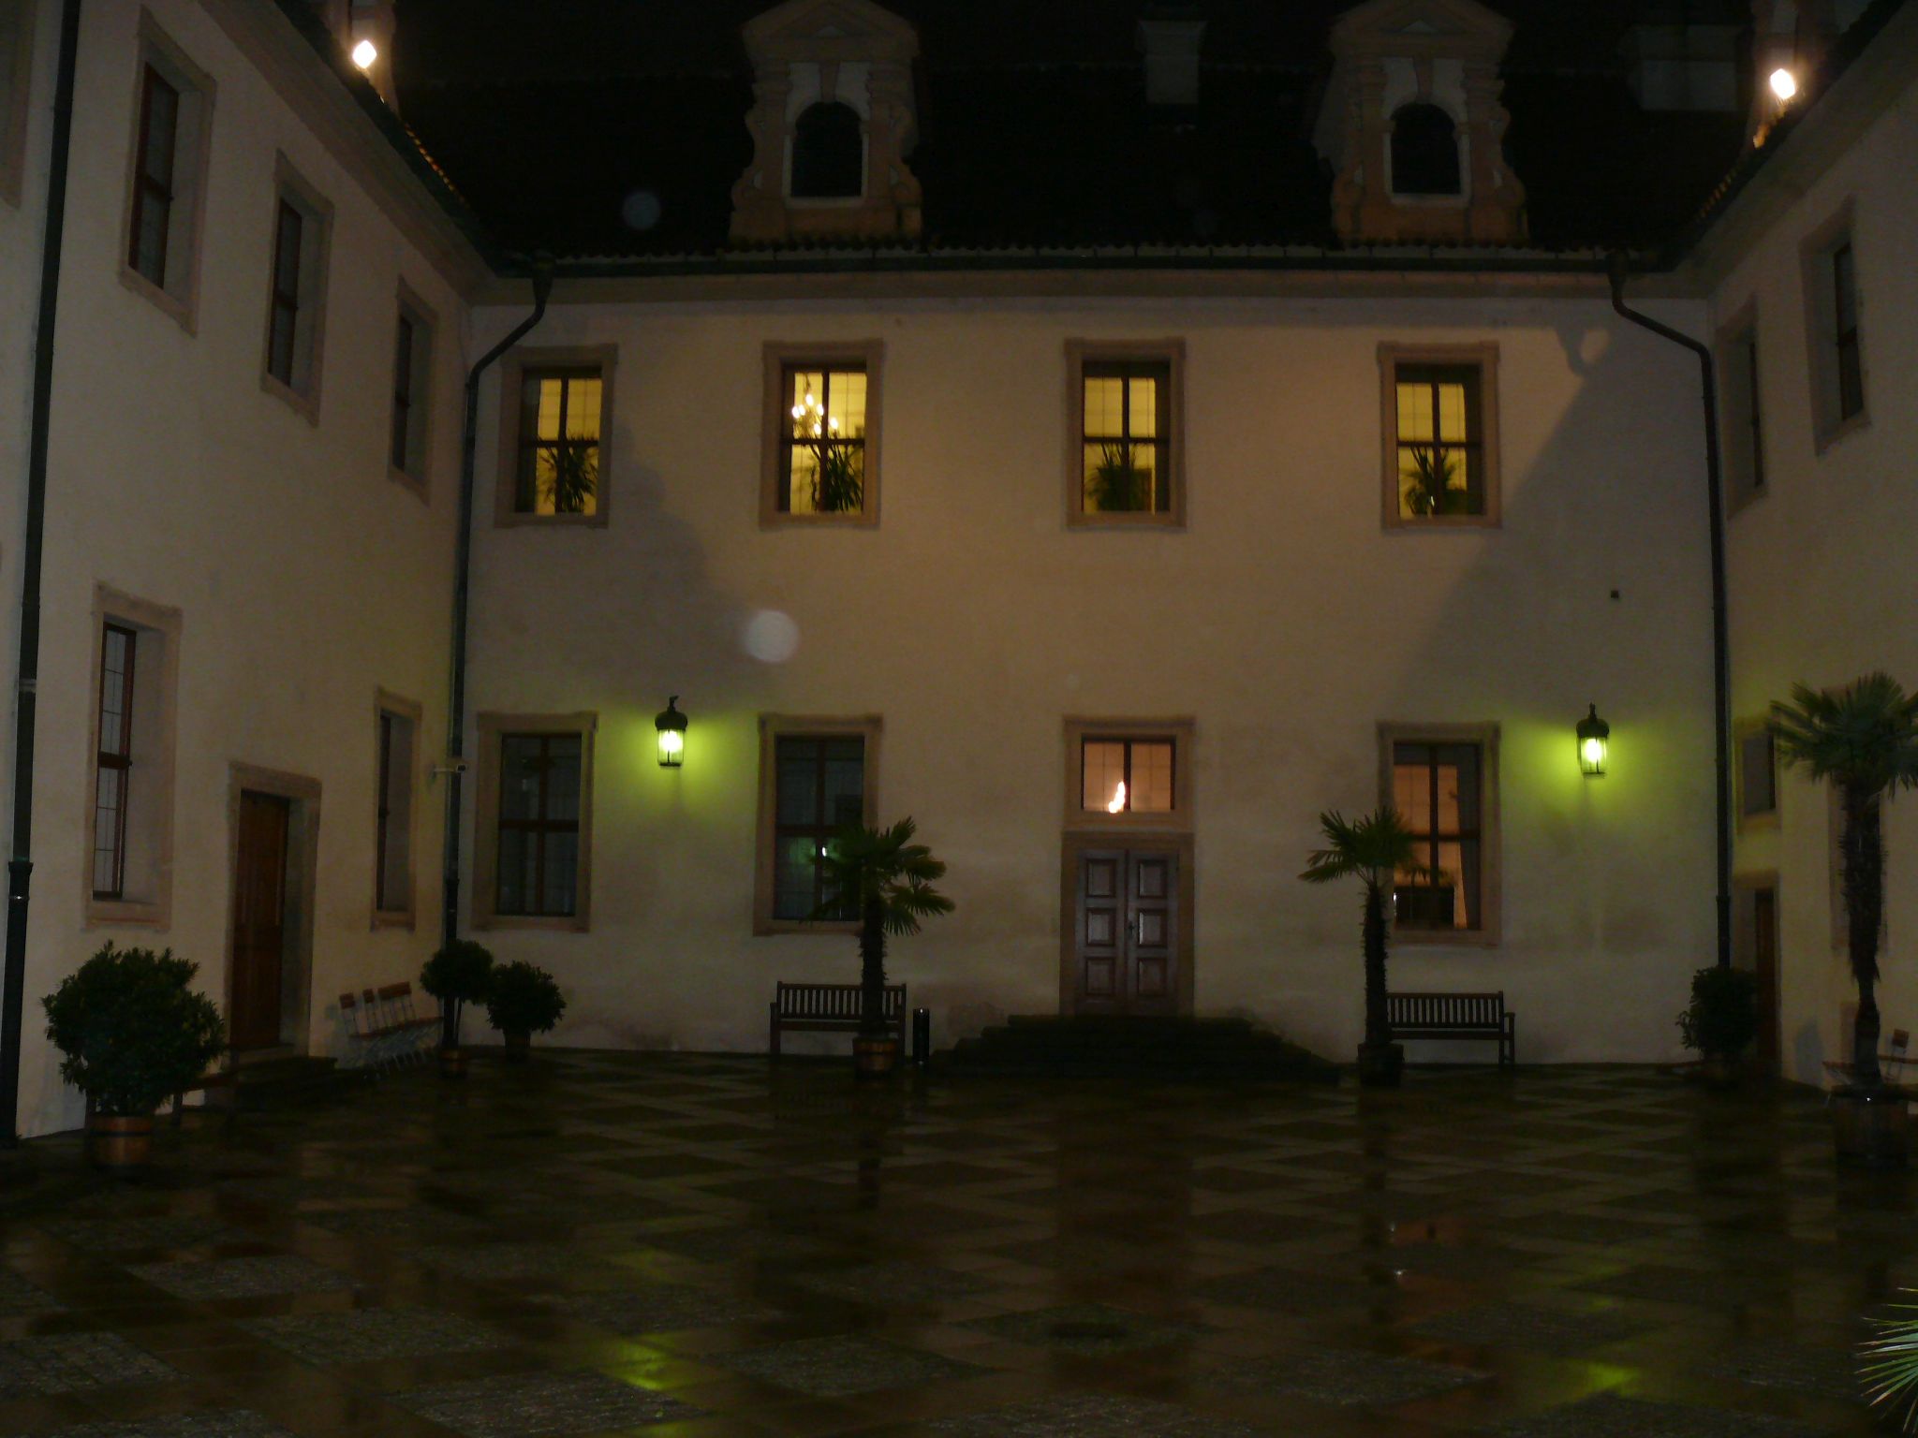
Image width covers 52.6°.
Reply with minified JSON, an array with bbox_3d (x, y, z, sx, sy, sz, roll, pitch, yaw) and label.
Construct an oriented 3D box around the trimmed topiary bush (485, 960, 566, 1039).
[{"bbox_3d":[-5.024,3.245,22.458,0.950,0.910,0.950,0,-6,3],"label":"trimmed topiary bush"}]

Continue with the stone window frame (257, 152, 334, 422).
[{"bbox_3d":[-6.642,-4.245,19.296,0.250,2.384,1.370,0,-6,2],"label":"stone window frame"}]

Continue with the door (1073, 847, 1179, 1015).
[{"bbox_3d":[2.195,2.794,25.372,1.330,2.148,0.120,0,-6,3],"label":"door"}]

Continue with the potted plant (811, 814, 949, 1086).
[{"bbox_3d":[-0.804,2.324,20.814,1.501,2.493,1.501,0,-6,3],"label":"potted plant"}]

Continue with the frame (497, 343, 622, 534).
[{"bbox_3d":[-5.151,-3.610,24.876,1.490,2.384,0.250,0,-6,3],"label":"frame"}]

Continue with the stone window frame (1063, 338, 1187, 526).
[{"bbox_3d":[2.030,-3.453,23.627,1.460,2.348,0.250,0,-6,3],"label":"stone window frame"}]

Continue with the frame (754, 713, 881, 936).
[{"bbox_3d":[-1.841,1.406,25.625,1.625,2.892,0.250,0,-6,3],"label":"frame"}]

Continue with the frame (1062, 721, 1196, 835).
[{"bbox_3d":[2.031,0.681,23.169,1.565,1.359,0.250,0,-6,3],"label":"frame"}]

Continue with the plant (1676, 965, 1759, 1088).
[{"bbox_3d":[7.782,3.157,19.907,0.808,1.244,0.808,0,-6,3],"label":"plant"}]

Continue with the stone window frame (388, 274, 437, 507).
[{"bbox_3d":[-6.514,-3.839,22.946,0.250,2.384,1.396,0,-6,2],"label":"stone window frame"}]

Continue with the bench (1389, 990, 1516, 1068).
[{"bbox_3d":[5.385,3.492,21.669,1.530,0.870,0.600,0,-6,3],"label":"bench"}]

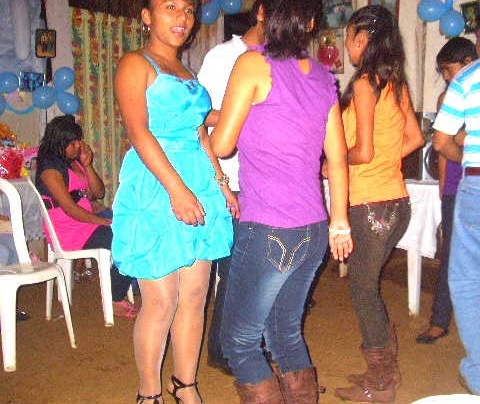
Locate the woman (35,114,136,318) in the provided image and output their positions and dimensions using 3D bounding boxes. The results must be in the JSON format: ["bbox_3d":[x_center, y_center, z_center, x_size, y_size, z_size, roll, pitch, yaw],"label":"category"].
[{"bbox_3d":[-0.858,0.072,3.626,0.620,1.170,0.440,1,10,20],"label":"woman"}]

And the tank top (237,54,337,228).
[{"bbox_3d":[0.142,-0.190,1.940,0.320,0.540,0.220,-7,10,-30],"label":"tank top"}]

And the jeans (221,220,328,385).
[{"bbox_3d":[0.108,0.303,2.030,0.350,0.550,0.310,-9,12,-37],"label":"jeans"}]

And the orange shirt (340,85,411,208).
[{"bbox_3d":[0.519,-0.217,2.480,0.250,0.500,0.340,3,11,28],"label":"orange shirt"}]

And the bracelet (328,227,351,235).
[{"bbox_3d":[0.309,0.088,2.010,0.064,0.018,0.052,-4,9,-15],"label":"bracelet"}]

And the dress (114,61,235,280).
[{"bbox_3d":[-0.243,-0.124,2.330,0.370,0.780,0.440,6,13,41],"label":"dress"}]

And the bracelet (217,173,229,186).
[{"bbox_3d":[-0.068,-0.084,2.420,0.060,0.020,0.060,-23,3,-32],"label":"bracelet"}]

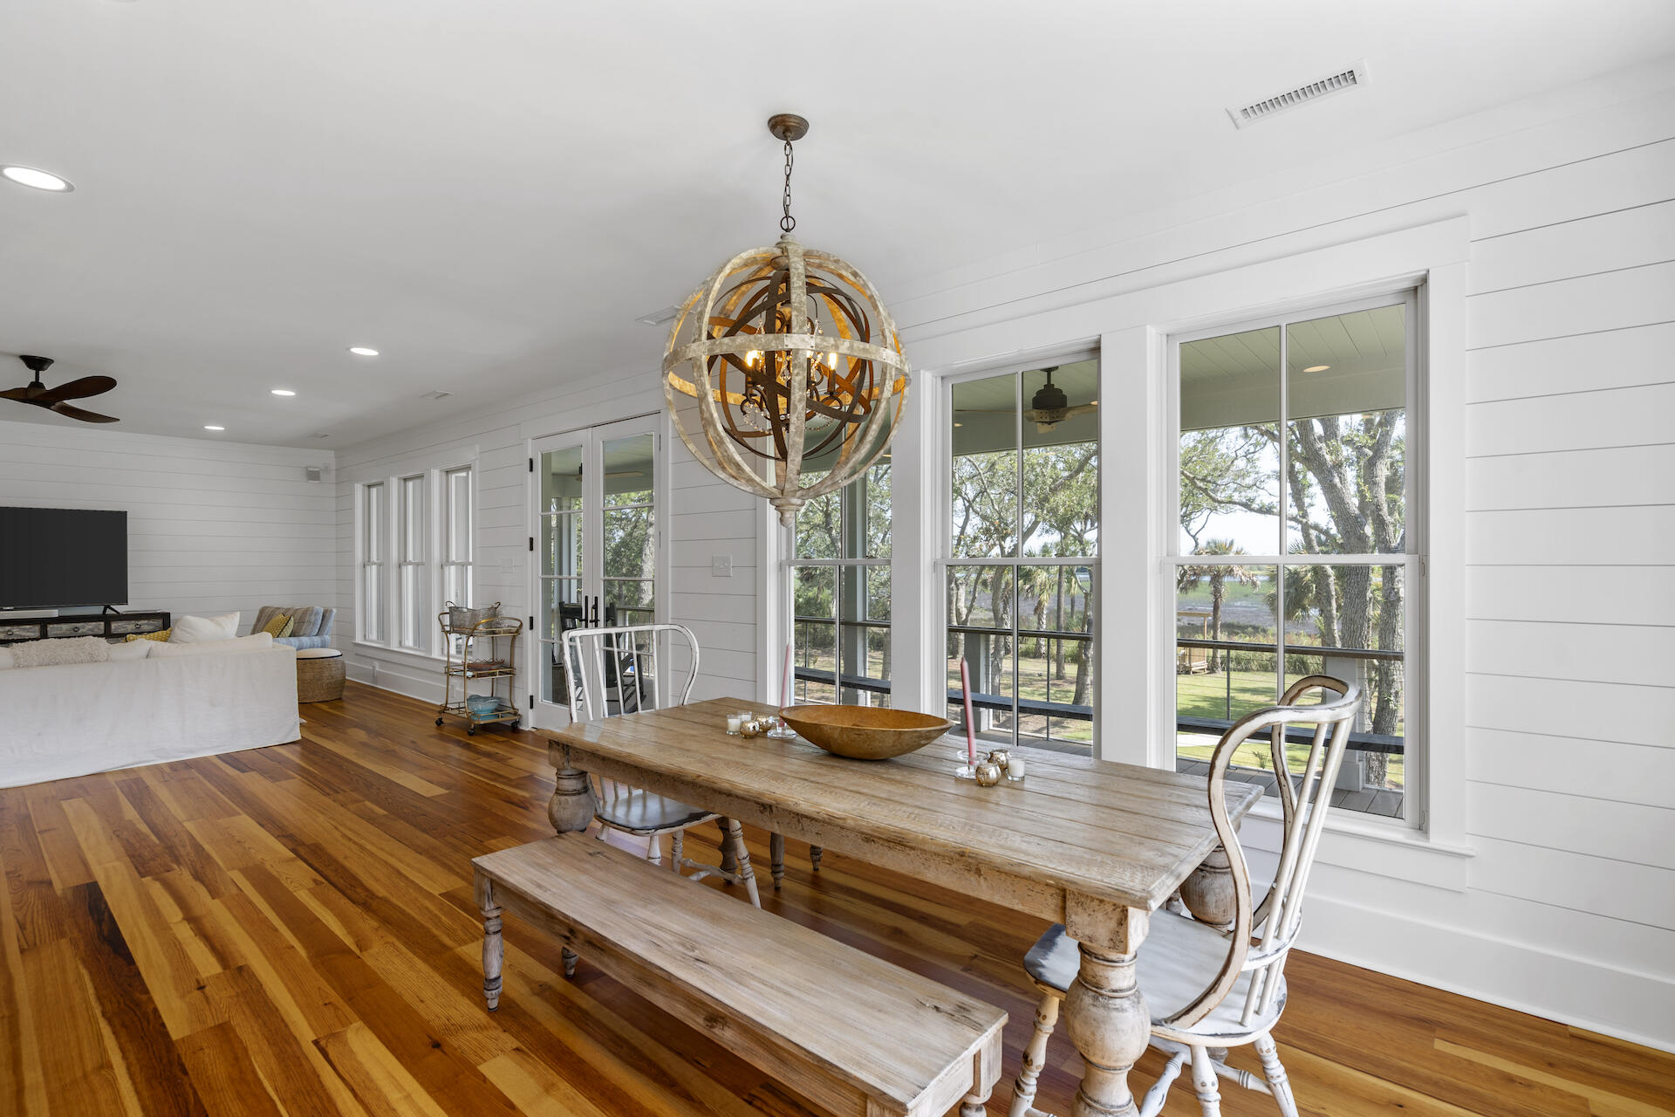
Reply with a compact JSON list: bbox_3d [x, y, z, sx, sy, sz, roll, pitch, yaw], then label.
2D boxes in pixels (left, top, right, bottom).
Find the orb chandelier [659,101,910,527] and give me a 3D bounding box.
[{"bbox_3d":[-0.160,-0.750,2.403,0.775,1.290,0.775,0,0,0],"label":"orb chandelier"}]

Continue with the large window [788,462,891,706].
[{"bbox_3d":[-0.013,0.007,4.085,0.800,1.770,0.090,0,-1,40],"label":"large window"}]

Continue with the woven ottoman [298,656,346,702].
[{"bbox_3d":[-5.449,1.225,7.746,0.544,0.483,0.544,0,-1,40],"label":"woven ottoman"}]

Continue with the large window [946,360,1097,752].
[{"bbox_3d":[0.797,-0.006,3.387,0.842,1.783,0.109,0,-1,40],"label":"large window"}]

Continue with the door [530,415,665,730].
[{"bbox_3d":[-1.833,0.207,5.578,1.770,2.390,0.080,0,-1,40],"label":"door"}]

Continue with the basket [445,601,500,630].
[{"bbox_3d":[-2.999,0.475,6.169,0.475,0.238,0.208,0,-1,40],"label":"basket"}]

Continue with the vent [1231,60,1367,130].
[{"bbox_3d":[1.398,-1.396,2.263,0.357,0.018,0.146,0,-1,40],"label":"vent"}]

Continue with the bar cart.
[{"bbox_3d":[-3.019,0.951,6.248,0.680,0.925,0.410,0,-1,40],"label":"bar cart"}]

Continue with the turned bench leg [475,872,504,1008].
[{"bbox_3d":[-1.047,1.156,2.263,0.077,0.426,0.077,0,-1,40],"label":"turned bench leg"}]

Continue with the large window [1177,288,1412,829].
[{"bbox_3d":[1.621,-0.007,2.719,0.800,1.770,0.090,0,-1,40],"label":"large window"}]

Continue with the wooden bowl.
[{"bbox_3d":[0.077,0.549,2.310,0.580,0.120,0.300,0,-1,30],"label":"wooden bowl"}]

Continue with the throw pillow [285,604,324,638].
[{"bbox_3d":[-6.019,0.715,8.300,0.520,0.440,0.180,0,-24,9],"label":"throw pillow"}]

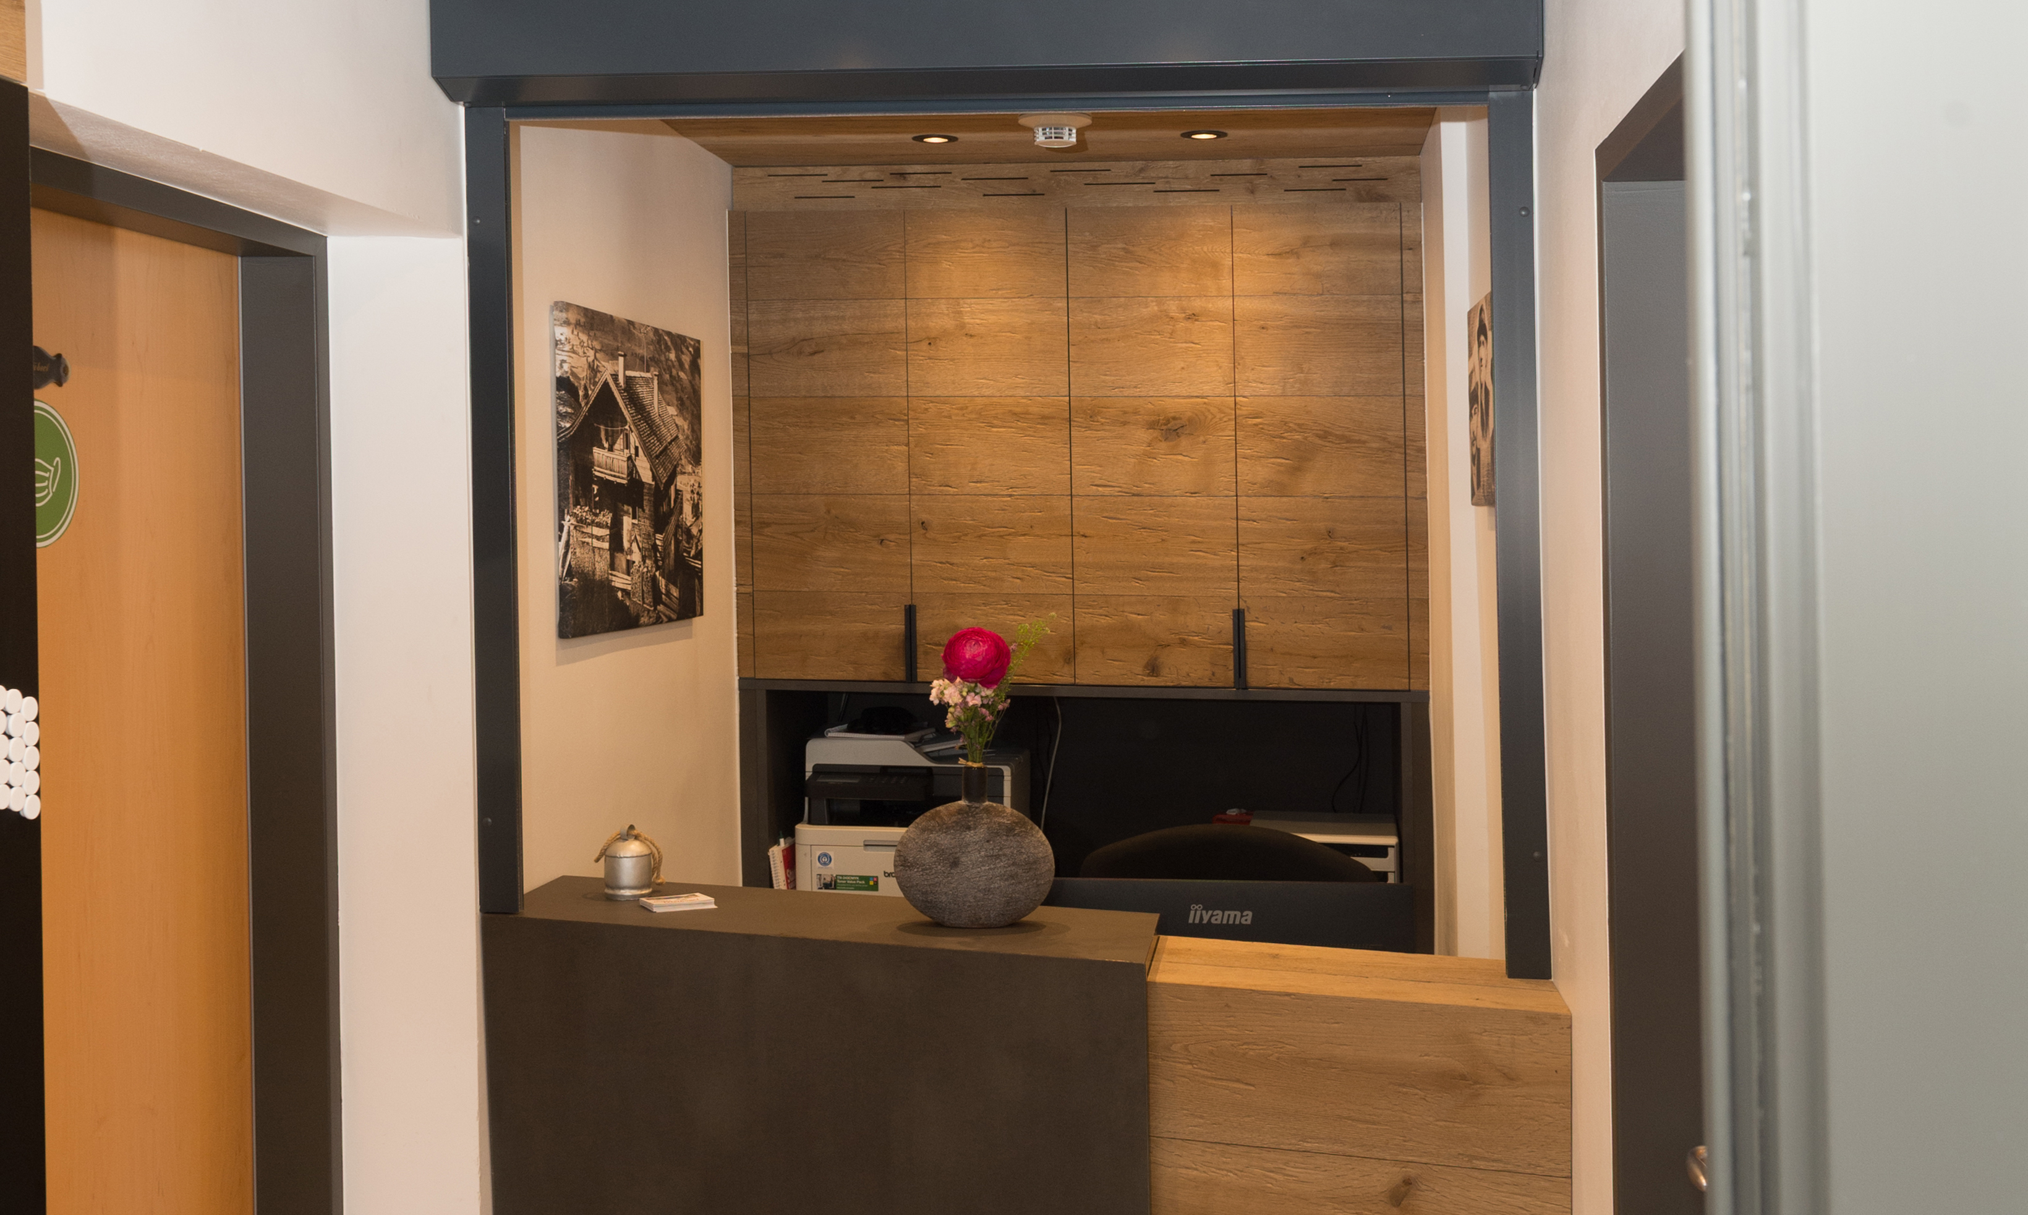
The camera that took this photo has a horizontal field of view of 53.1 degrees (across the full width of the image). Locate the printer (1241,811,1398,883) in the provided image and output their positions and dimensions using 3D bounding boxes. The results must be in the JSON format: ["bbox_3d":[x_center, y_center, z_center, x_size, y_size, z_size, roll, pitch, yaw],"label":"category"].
[{"bbox_3d":[0.605,0.538,3.952,0.285,0.250,0.350,0,2,9],"label":"printer"}]

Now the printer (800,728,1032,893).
[{"bbox_3d":[-0.183,0.458,4.122,0.410,0.410,0.440,0,2,9],"label":"printer"}]

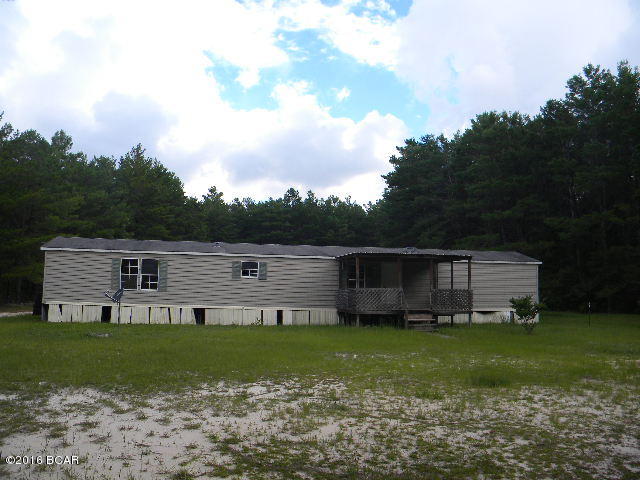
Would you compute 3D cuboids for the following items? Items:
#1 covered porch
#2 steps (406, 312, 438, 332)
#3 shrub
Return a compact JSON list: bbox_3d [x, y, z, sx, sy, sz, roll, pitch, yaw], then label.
[{"bbox_3d":[3.662,2.252,22.993,4.980,3.000,3.500,2,-5,-6],"label":"covered porch"},{"bbox_3d":[4.084,3.293,20.720,1.190,0.700,0.950,2,-5,-6],"label":"steps"},{"bbox_3d":[7.539,2.720,18.900,1.300,1.430,1.200,2,-5,-6],"label":"shrub"}]

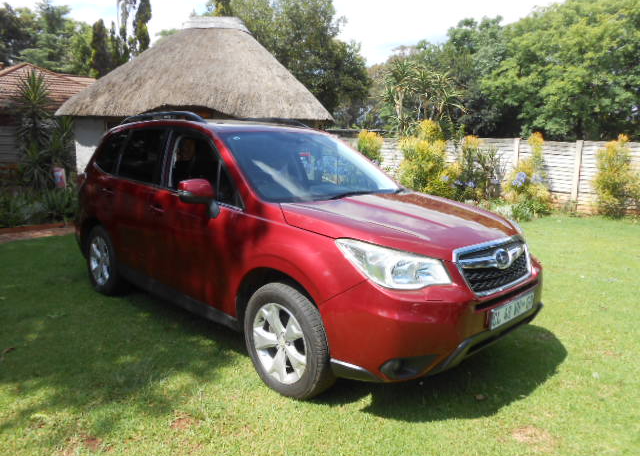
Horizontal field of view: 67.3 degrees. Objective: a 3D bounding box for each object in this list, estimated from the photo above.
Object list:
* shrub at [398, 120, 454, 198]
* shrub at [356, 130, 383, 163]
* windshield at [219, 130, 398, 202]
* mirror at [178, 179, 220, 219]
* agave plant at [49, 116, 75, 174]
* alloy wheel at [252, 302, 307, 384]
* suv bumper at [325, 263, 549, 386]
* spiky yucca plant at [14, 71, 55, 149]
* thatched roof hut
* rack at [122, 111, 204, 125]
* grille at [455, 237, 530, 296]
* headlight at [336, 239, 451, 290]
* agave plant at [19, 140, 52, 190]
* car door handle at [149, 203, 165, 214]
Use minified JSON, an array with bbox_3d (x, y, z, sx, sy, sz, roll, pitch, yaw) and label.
[{"bbox_3d":[2.823,-1.724,13.076,1.500,2.350,1.400,2,9,0],"label":"shrub"},{"bbox_3d":[1.405,-1.811,13.950,0.800,2.000,0.800,2,9,0],"label":"shrub"},{"bbox_3d":[-0.080,-0.529,3.684,1.440,0.200,0.880,-7,44,-44],"label":"windshield"},{"bbox_3d":[-0.801,-0.198,3.121,0.180,0.220,0.250,10,13,44],"label":"mirror"},{"bbox_3d":[-5.630,-1.791,10.468,0.660,1.247,0.660,1,9,0],"label":"agave plant"},{"bbox_3d":[-0.176,0.650,2.792,0.180,0.470,0.470,-7,12,-44],"label":"alloy wheel"},{"bbox_3d":[0.842,0.457,2.865,1.770,0.510,0.620,-7,12,-44],"label":"suv bumper"},{"bbox_3d":[-5.916,-2.445,9.960,0.880,1.578,0.880,1,9,0],"label":"spiky yucca plant"},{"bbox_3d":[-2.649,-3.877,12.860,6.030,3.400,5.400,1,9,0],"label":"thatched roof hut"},{"bbox_3d":[-1.410,-0.961,4.201,1.500,0.100,0.060,10,13,44],"label":"rack"},{"bbox_3d":[1.023,0.193,2.715,0.140,0.250,0.770,10,13,44],"label":"grille"},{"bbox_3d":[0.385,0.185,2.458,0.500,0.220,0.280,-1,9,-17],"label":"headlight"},{"bbox_3d":[-6.002,-1.314,10.140,0.750,1.048,0.750,1,9,0],"label":"agave plant"},{"bbox_3d":[-1.230,-0.143,3.604,0.055,0.045,0.205,-7,12,-44],"label":"car door handle"}]

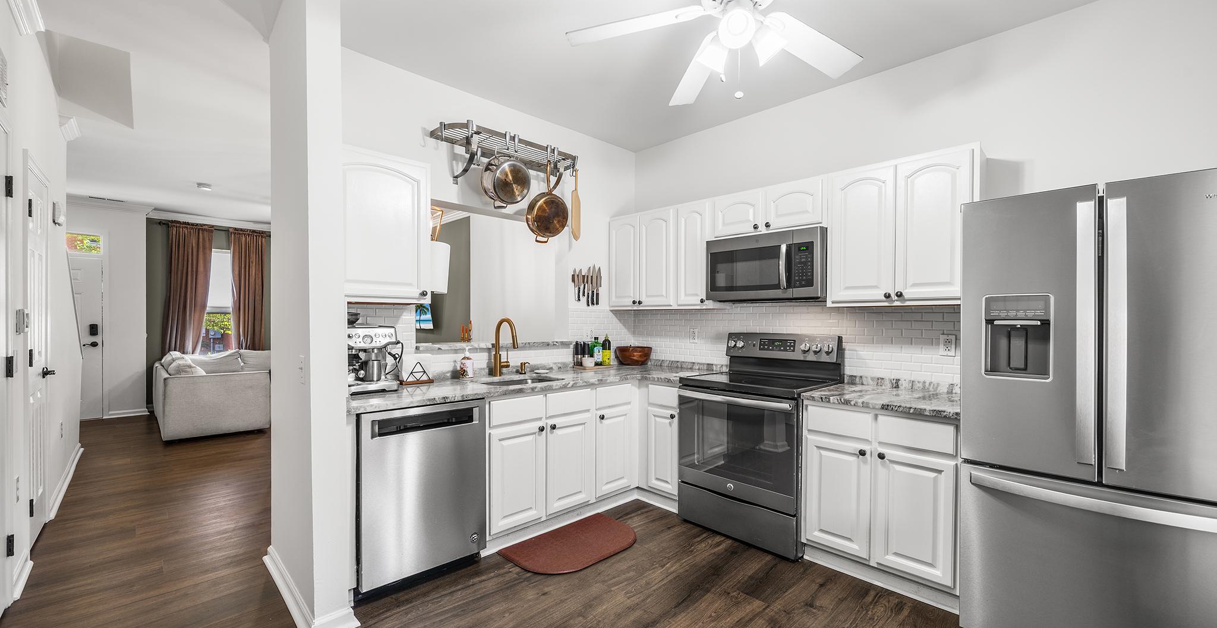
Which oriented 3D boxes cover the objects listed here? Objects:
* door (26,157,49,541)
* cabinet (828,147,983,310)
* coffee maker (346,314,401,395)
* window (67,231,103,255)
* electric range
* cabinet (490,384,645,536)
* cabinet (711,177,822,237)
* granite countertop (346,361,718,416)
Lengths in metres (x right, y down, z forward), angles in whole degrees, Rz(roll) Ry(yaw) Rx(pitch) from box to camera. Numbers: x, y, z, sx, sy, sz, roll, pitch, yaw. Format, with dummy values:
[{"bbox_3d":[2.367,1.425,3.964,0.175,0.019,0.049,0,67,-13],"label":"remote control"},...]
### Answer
[{"bbox_3d":[-3.250,0.245,2.495,0.610,2.050,0.050,0,0,43],"label":"door"},{"bbox_3d":[1.597,-0.420,2.387,0.665,0.760,0.330,0,0,43],"label":"cabinet"},{"bbox_3d":[-1.370,0.214,2.410,0.320,0.410,0.340,0,0,-42],"label":"coffee maker"},{"bbox_3d":[-6.770,-0.875,5.350,0.820,0.270,0.060,0,0,-41],"label":"window"},{"bbox_3d":[0.955,0.745,2.830,0.760,1.200,0.700,0,0,44],"label":"electric range"},{"bbox_3d":[-0.420,0.855,2.980,1.160,0.780,0.600,0,0,-42],"label":"cabinet"},{"bbox_3d":[1.074,-0.650,2.875,0.765,0.300,0.330,0,0,43],"label":"cabinet"},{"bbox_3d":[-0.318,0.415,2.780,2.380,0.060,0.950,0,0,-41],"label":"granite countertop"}]

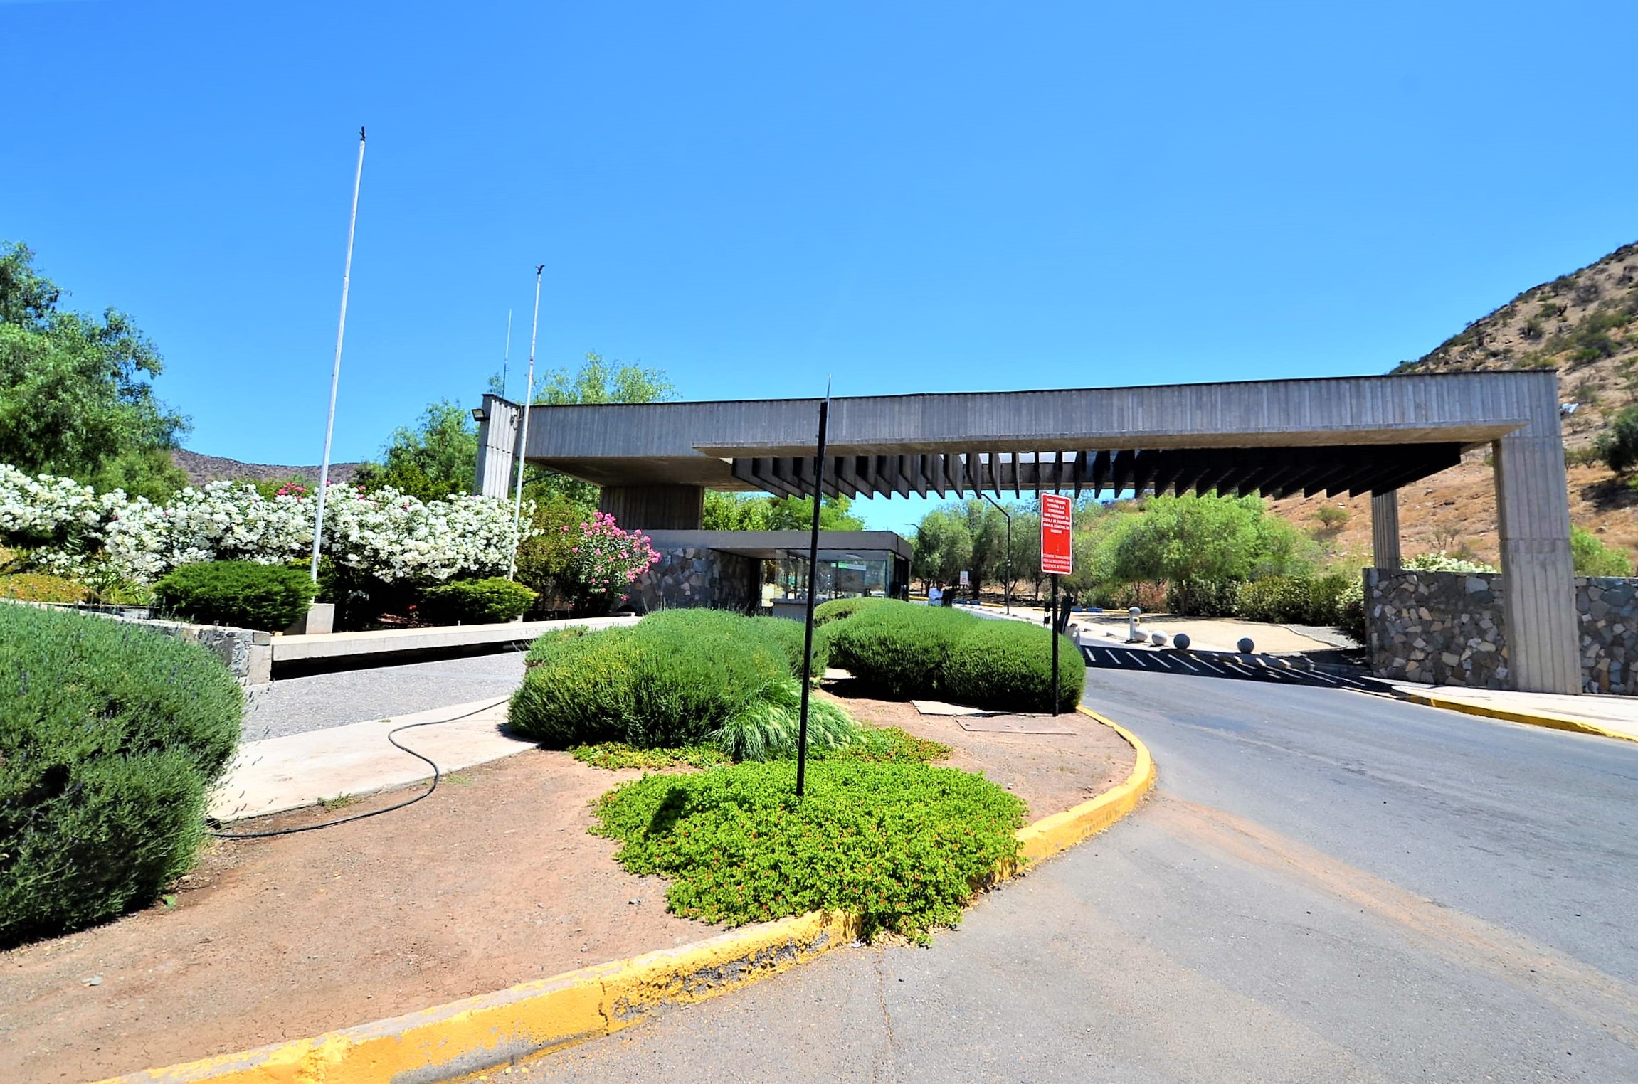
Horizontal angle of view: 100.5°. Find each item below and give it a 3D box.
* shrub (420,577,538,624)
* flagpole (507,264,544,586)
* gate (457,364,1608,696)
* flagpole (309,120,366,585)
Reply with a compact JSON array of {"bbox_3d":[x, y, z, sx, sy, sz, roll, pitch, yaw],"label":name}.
[{"bbox_3d":[-6.585,1.166,13.200,2.100,0.980,1.950,1,-6,15],"label":"shrub"},{"bbox_3d":[-6.266,-2.344,14.487,0.110,7.438,0.110,1,-6,15],"label":"flagpole"},{"bbox_3d":[3.293,-0.190,18.773,24.800,6.500,6.800,1,-6,15],"label":"gate"},{"bbox_3d":[-7.291,-2.782,10.399,0.110,7.680,0.110,1,-6,15],"label":"flagpole"}]

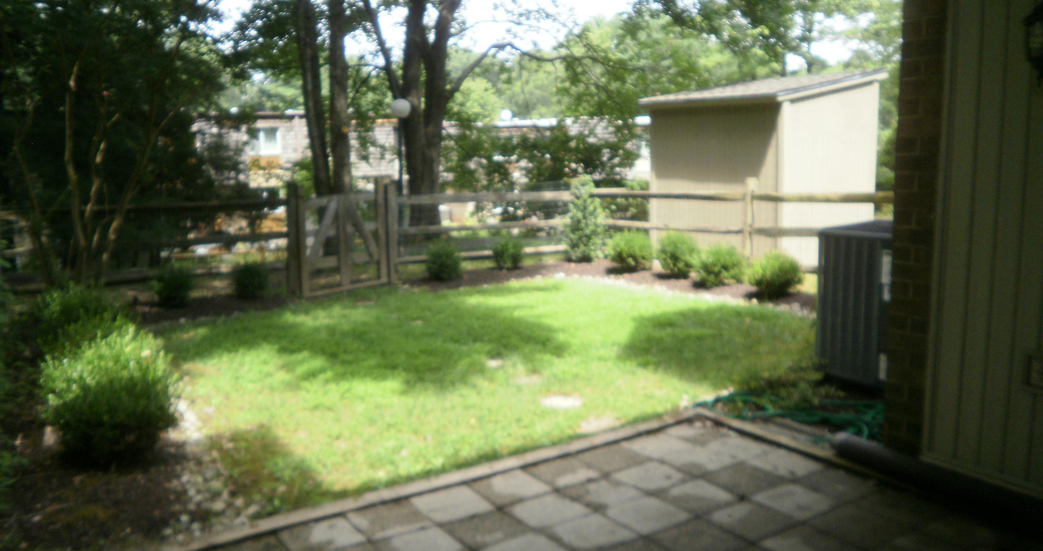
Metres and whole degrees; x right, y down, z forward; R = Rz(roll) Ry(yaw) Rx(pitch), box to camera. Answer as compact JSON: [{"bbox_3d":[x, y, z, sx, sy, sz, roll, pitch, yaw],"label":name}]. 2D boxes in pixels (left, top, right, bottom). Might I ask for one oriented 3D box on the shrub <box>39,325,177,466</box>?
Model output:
[{"bbox_3d":[-2.333,0.674,4.420,0.770,0.680,0.770,-1,7,0],"label":"shrub"}]

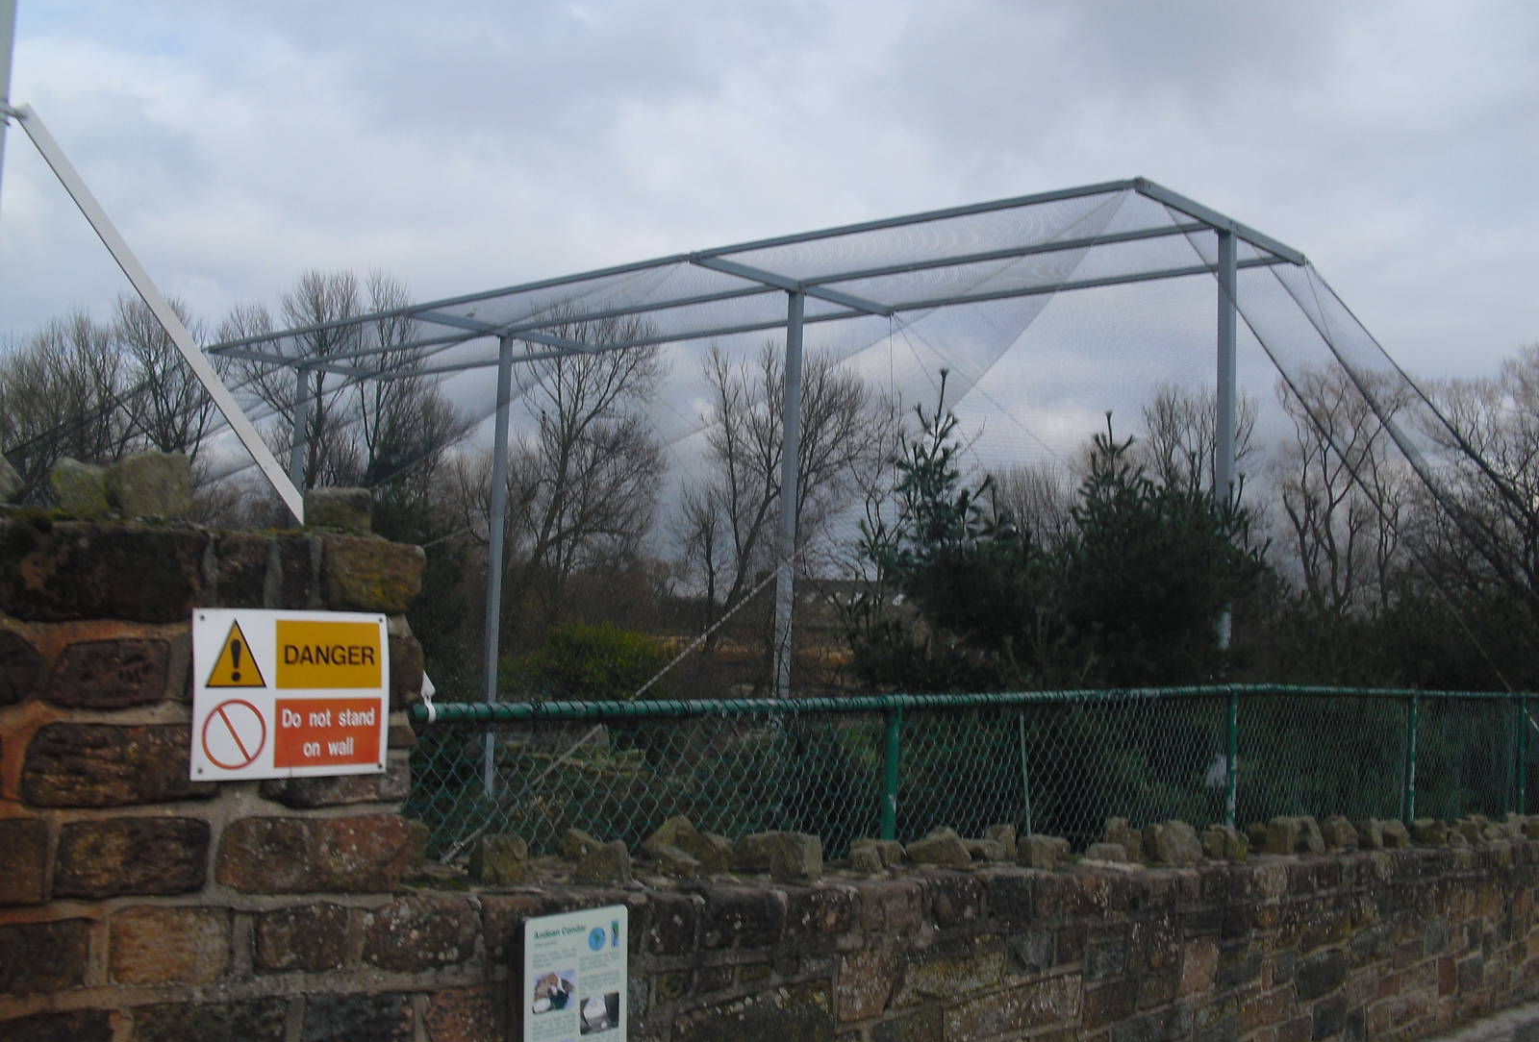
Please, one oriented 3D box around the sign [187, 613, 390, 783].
[{"bbox_3d":[-0.869,0.317,2.928,0.010,0.300,0.395,-8,-9,43],"label":"sign"}]

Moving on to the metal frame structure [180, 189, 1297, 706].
[{"bbox_3d":[-1.241,0.321,14.219,11.500,4.610,2.330,-1,-4,43],"label":"metal frame structure"}]

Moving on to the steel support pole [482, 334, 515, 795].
[{"bbox_3d":[-2.630,0.403,15.515,0.090,4.490,0.090,-1,-4,43],"label":"steel support pole"}]

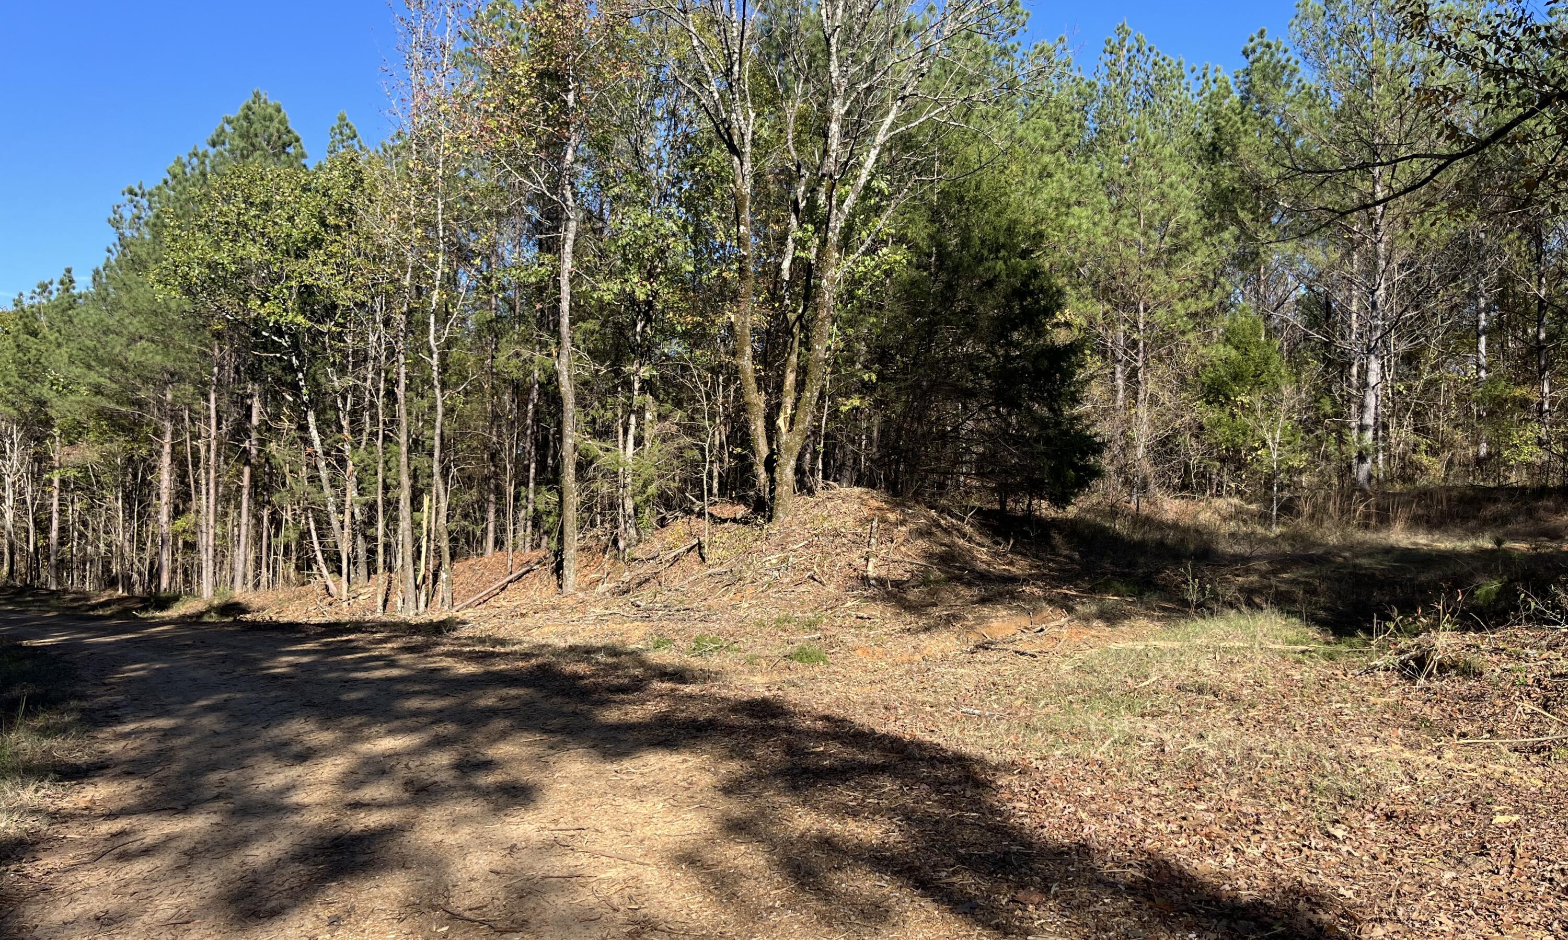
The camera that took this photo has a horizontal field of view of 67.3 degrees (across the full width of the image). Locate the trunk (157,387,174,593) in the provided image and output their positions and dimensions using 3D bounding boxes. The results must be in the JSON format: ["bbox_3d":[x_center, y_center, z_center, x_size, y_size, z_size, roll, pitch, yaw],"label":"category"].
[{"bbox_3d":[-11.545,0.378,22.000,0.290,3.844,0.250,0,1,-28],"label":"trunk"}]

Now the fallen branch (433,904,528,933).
[{"bbox_3d":[-0.998,1.459,3.862,0.394,0.030,0.060,1,1,27],"label":"fallen branch"}]

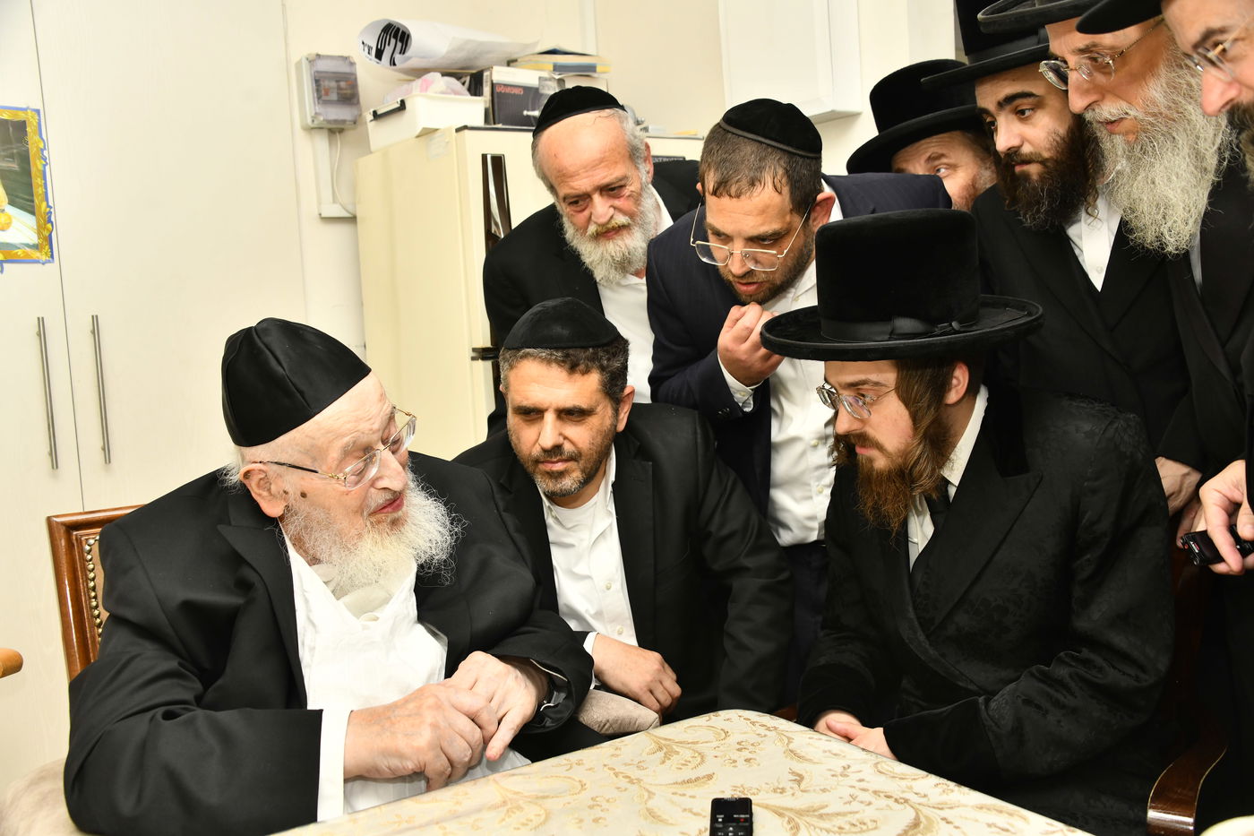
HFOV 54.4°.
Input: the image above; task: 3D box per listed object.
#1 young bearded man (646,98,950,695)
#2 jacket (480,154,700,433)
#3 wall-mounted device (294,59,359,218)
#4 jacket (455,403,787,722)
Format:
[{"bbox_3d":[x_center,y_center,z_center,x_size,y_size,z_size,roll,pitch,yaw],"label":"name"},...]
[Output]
[{"bbox_3d":[0.281,0.316,1.875,0.540,1.600,0.500,-1,6,12],"label":"young bearded man"},{"bbox_3d":[0.014,-0.078,2.104,0.530,0.740,0.400,-2,6,10],"label":"jacket"},{"bbox_3d":[-0.716,-0.674,2.941,0.133,0.382,0.075,-7,7,-34],"label":"wall-mounted device"},{"bbox_3d":[-0.002,0.271,1.860,0.550,0.630,0.430,-2,6,10],"label":"jacket"}]

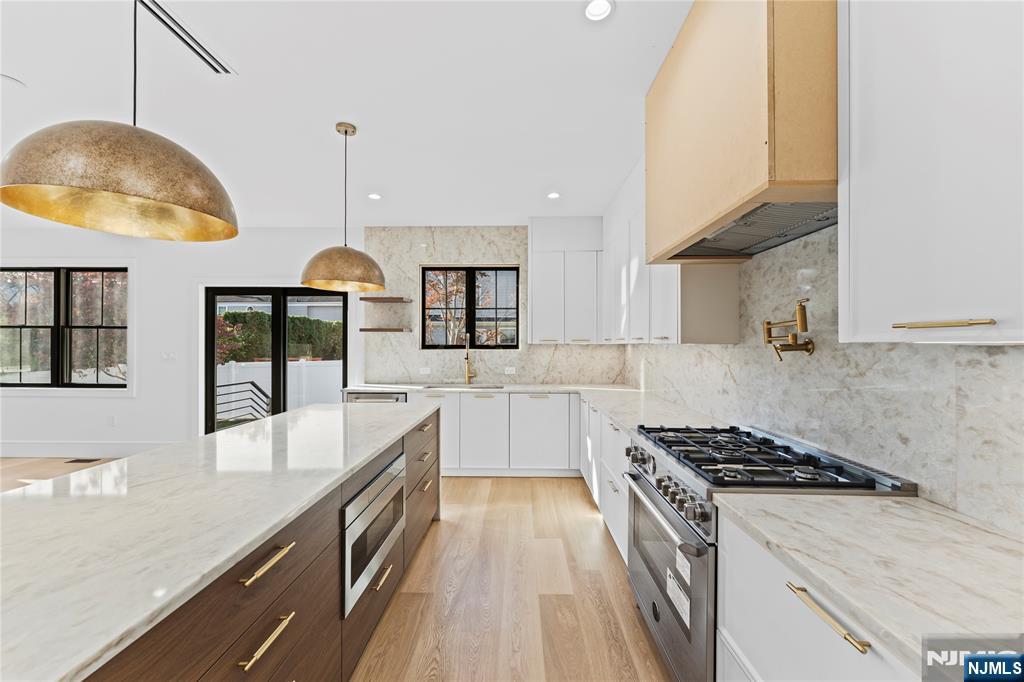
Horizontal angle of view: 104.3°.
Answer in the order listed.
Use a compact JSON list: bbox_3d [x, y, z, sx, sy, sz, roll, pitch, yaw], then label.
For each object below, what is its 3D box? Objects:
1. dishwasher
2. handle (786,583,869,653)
[{"bbox_3d":[-1.364,0.966,4.309,0.613,0.875,0.600,0,0,1],"label":"dishwasher"},{"bbox_3d":[0.608,0.527,0.774,0.029,0.014,0.201,0,0,1],"label":"handle"}]

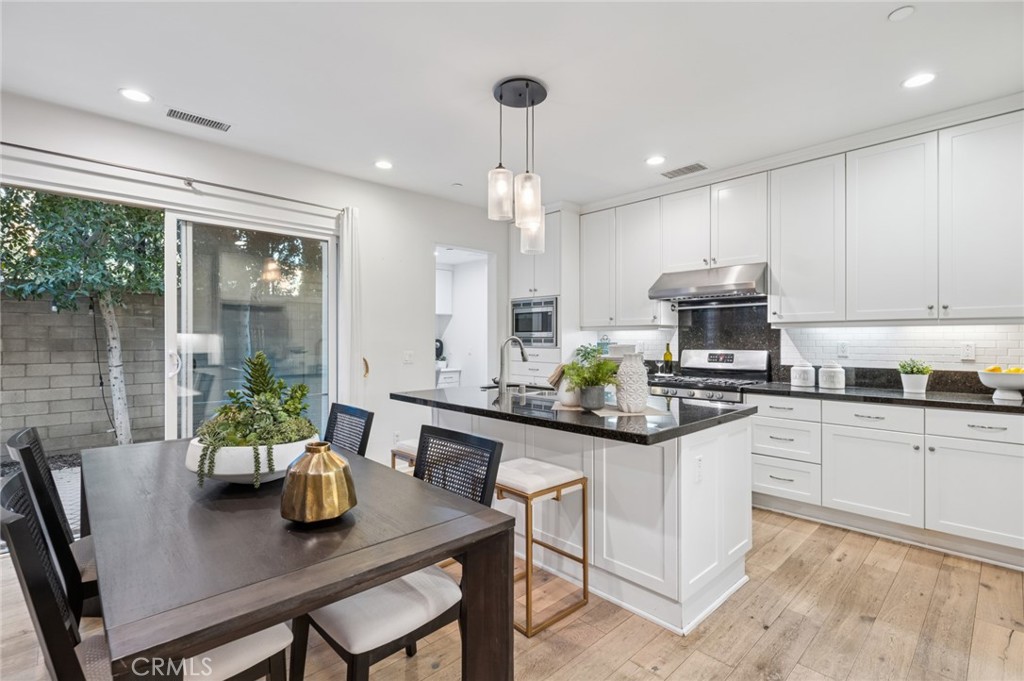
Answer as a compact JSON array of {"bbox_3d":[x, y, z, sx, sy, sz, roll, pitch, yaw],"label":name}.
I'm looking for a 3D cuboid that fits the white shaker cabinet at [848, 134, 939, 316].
[{"bbox_3d":[2.642,-0.734,3.155,0.330,1.200,0.475,0,0,-44],"label":"white shaker cabinet"}]

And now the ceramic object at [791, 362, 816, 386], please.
[{"bbox_3d":[2.317,0.264,3.620,0.155,0.206,0.155,0,0,-44],"label":"ceramic object"}]

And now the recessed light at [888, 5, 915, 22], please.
[{"bbox_3d":[1.720,-1.439,2.008,0.110,0.020,0.110,0,0,-44],"label":"recessed light"}]

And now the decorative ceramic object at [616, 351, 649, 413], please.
[{"bbox_3d":[0.622,0.213,2.366,0.162,0.287,0.162,0,0,-44],"label":"decorative ceramic object"}]

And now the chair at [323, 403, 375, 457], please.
[{"bbox_3d":[-1.041,0.816,2.222,0.570,0.920,0.490,0,0,-44],"label":"chair"}]

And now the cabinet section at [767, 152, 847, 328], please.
[{"bbox_3d":[2.362,-0.748,3.587,0.330,1.216,0.503,0,0,-45],"label":"cabinet section"}]

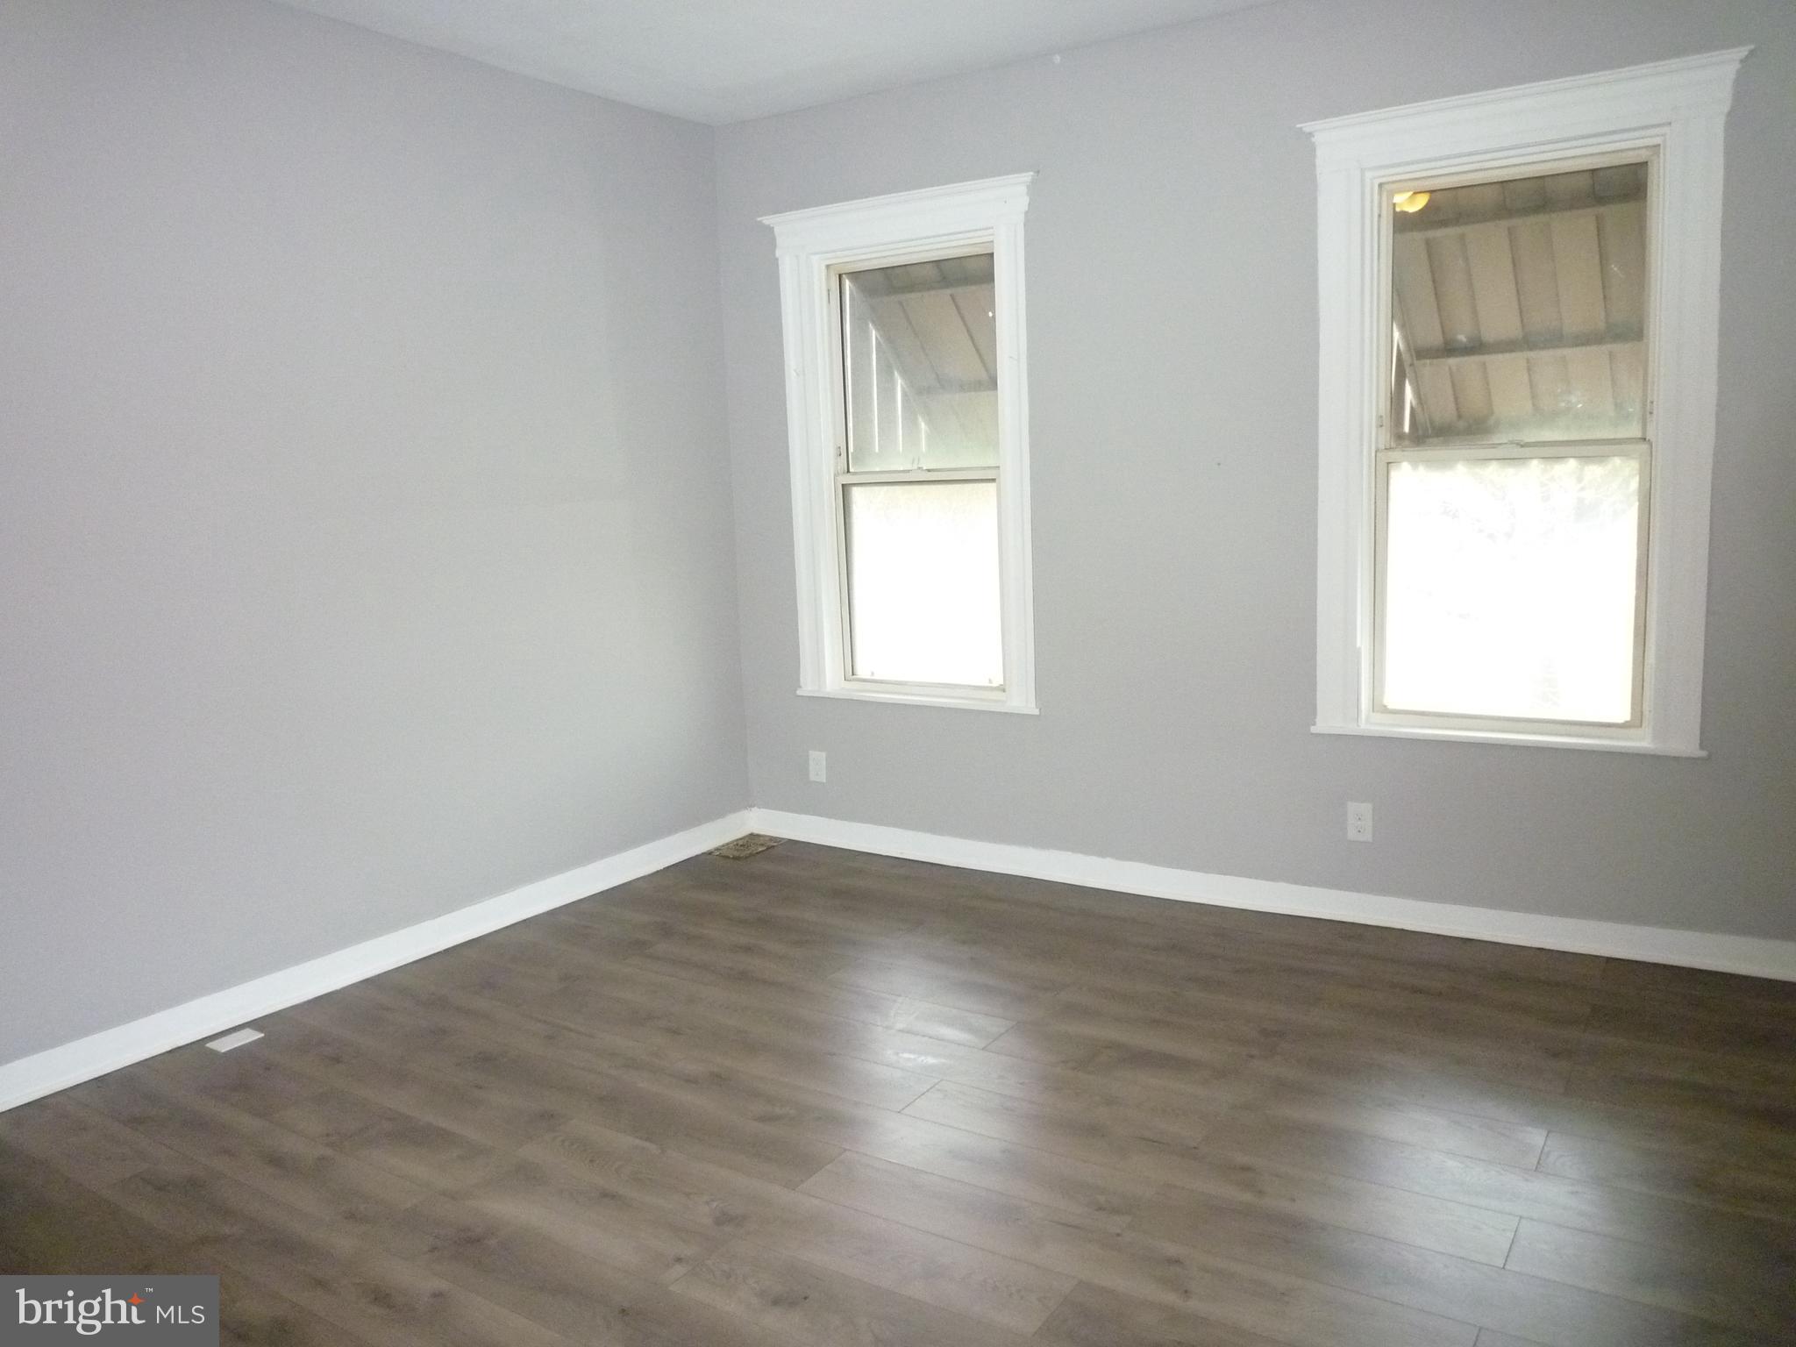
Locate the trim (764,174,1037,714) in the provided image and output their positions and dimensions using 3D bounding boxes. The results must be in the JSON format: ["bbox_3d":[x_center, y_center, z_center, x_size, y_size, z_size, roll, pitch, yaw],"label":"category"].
[{"bbox_3d":[0.029,-0.750,4.537,1.099,1.735,0.100,3,9,33],"label":"trim"}]

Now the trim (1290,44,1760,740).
[{"bbox_3d":[1.631,-0.658,3.505,1.061,1.722,0.100,3,9,33],"label":"trim"}]

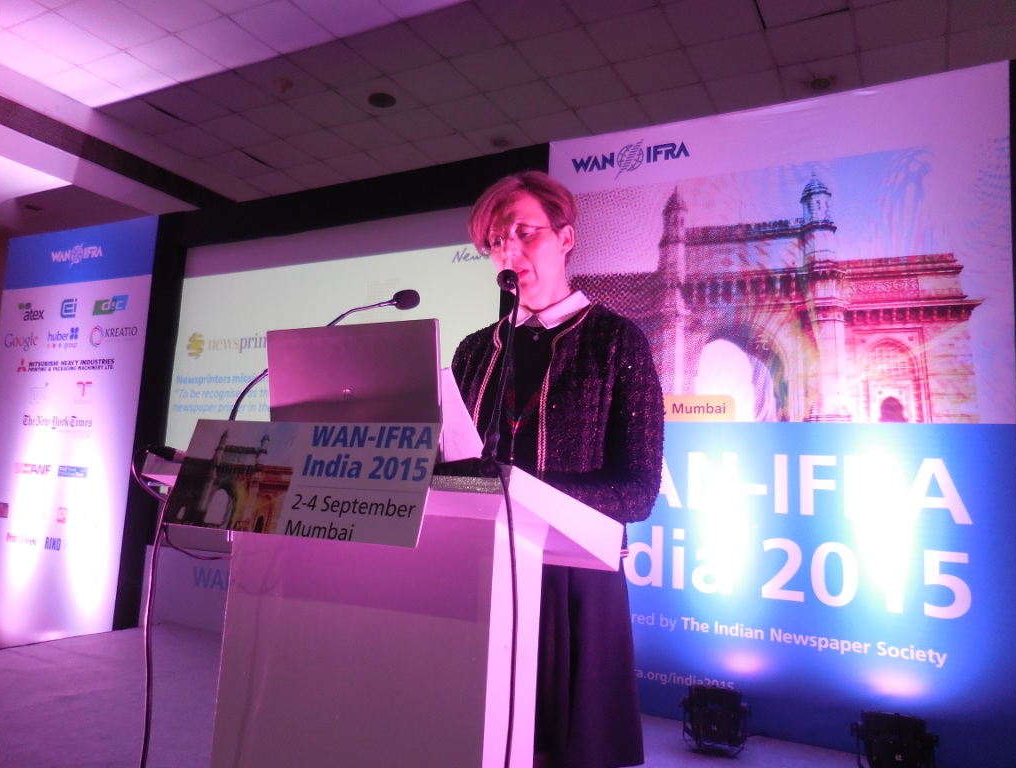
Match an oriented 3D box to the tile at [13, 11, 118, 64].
[{"bbox_3d":[-3.584,-2.795,6.001,0.600,0.020,0.600,-1,-7,27],"label":"tile"}]

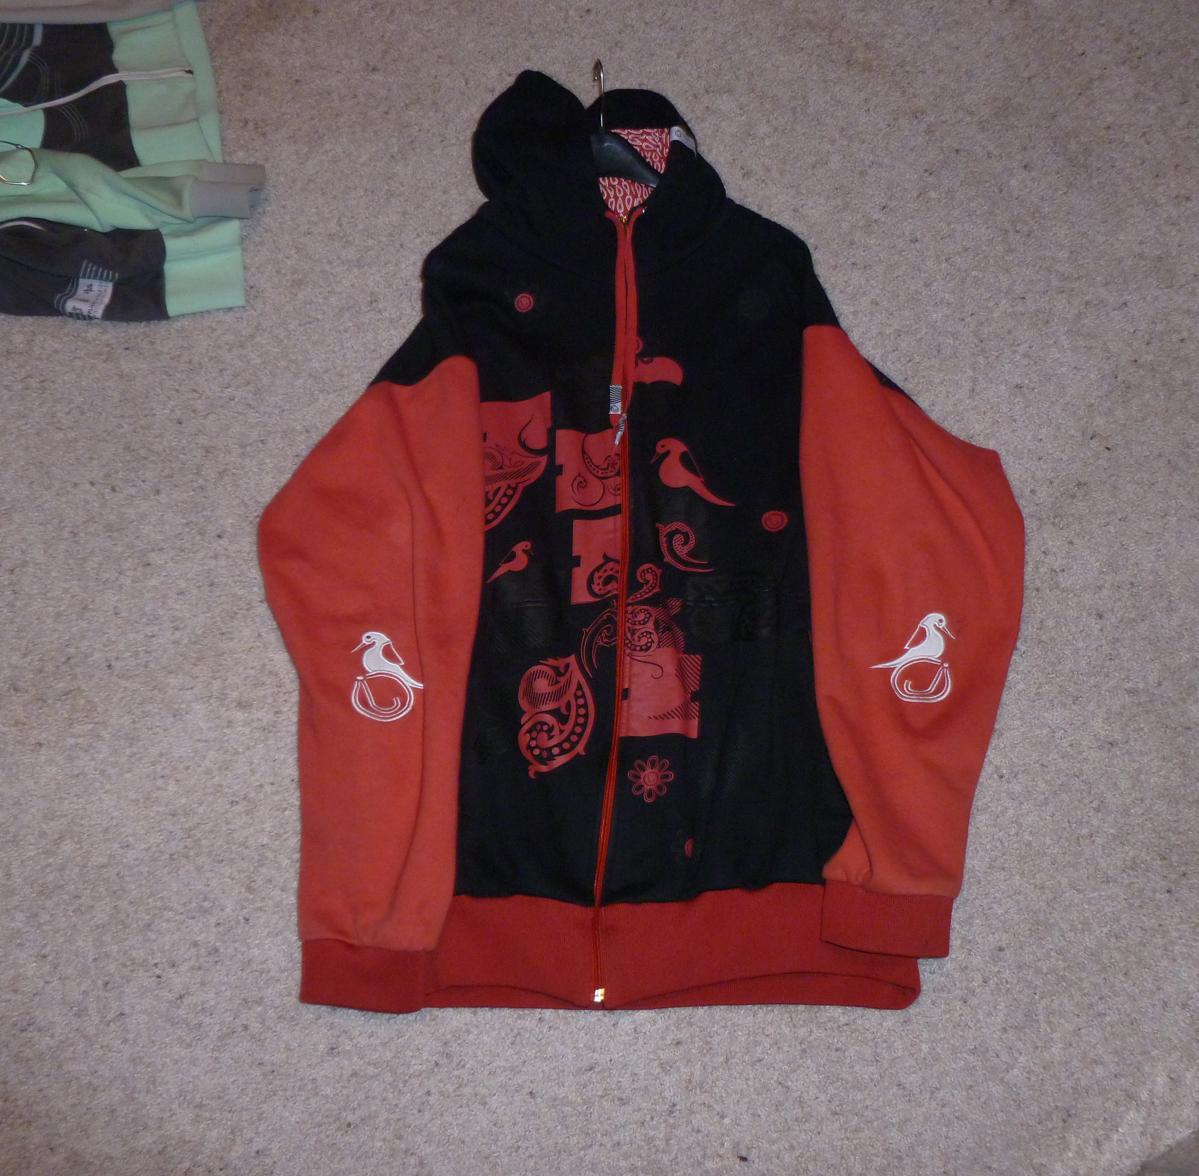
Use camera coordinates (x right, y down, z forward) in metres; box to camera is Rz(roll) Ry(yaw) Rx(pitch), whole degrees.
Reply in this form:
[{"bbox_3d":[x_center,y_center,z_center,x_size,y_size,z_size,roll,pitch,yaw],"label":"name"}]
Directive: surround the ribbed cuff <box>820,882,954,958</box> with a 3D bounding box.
[{"bbox_3d":[0.242,0.281,1.069,0.107,0.025,0.058,5,70,2],"label":"ribbed cuff"}]

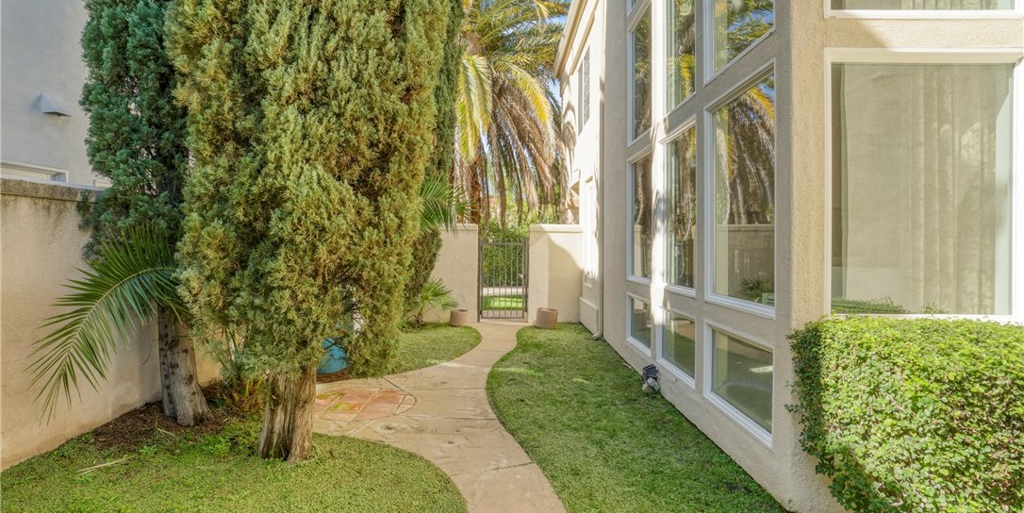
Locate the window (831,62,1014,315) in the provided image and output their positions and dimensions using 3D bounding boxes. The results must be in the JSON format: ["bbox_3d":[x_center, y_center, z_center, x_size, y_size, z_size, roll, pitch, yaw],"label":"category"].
[{"bbox_3d":[2.341,-0.388,2.910,1.060,1.470,0.080,0,1,0],"label":"window"}]

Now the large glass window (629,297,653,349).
[{"bbox_3d":[1.545,0.787,6.102,0.100,0.610,1.070,0,1,-1],"label":"large glass window"}]

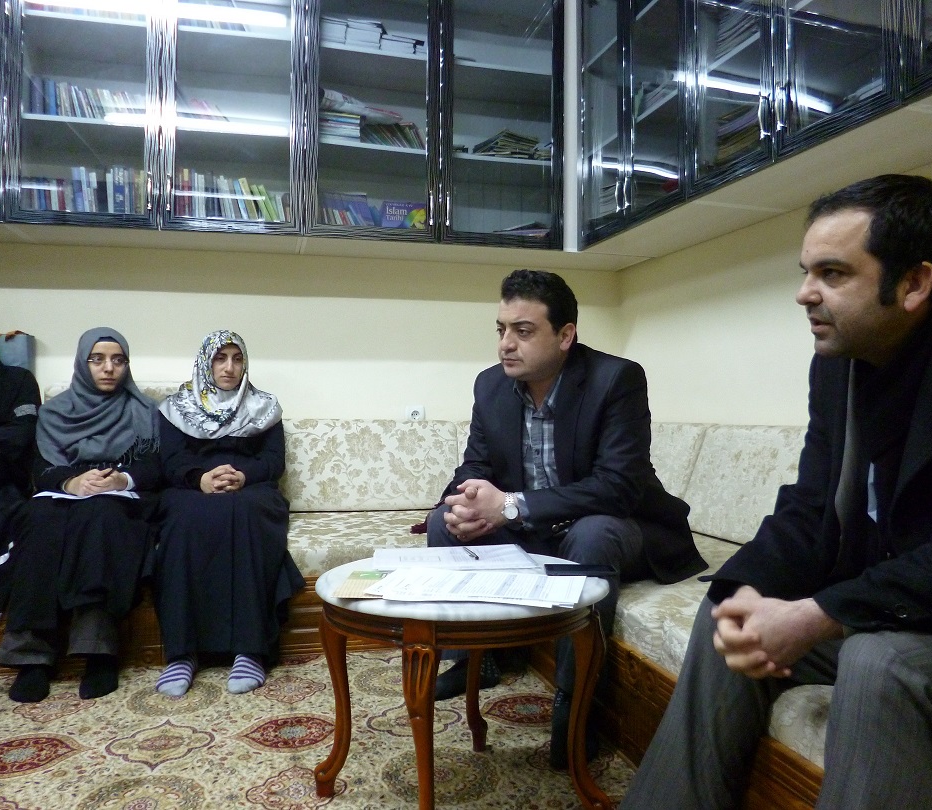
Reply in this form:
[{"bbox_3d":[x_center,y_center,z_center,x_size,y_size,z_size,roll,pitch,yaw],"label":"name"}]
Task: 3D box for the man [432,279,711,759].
[{"bbox_3d":[0.300,0.230,2.050,0.590,1.170,0.700,1,0,45],"label":"man"}]

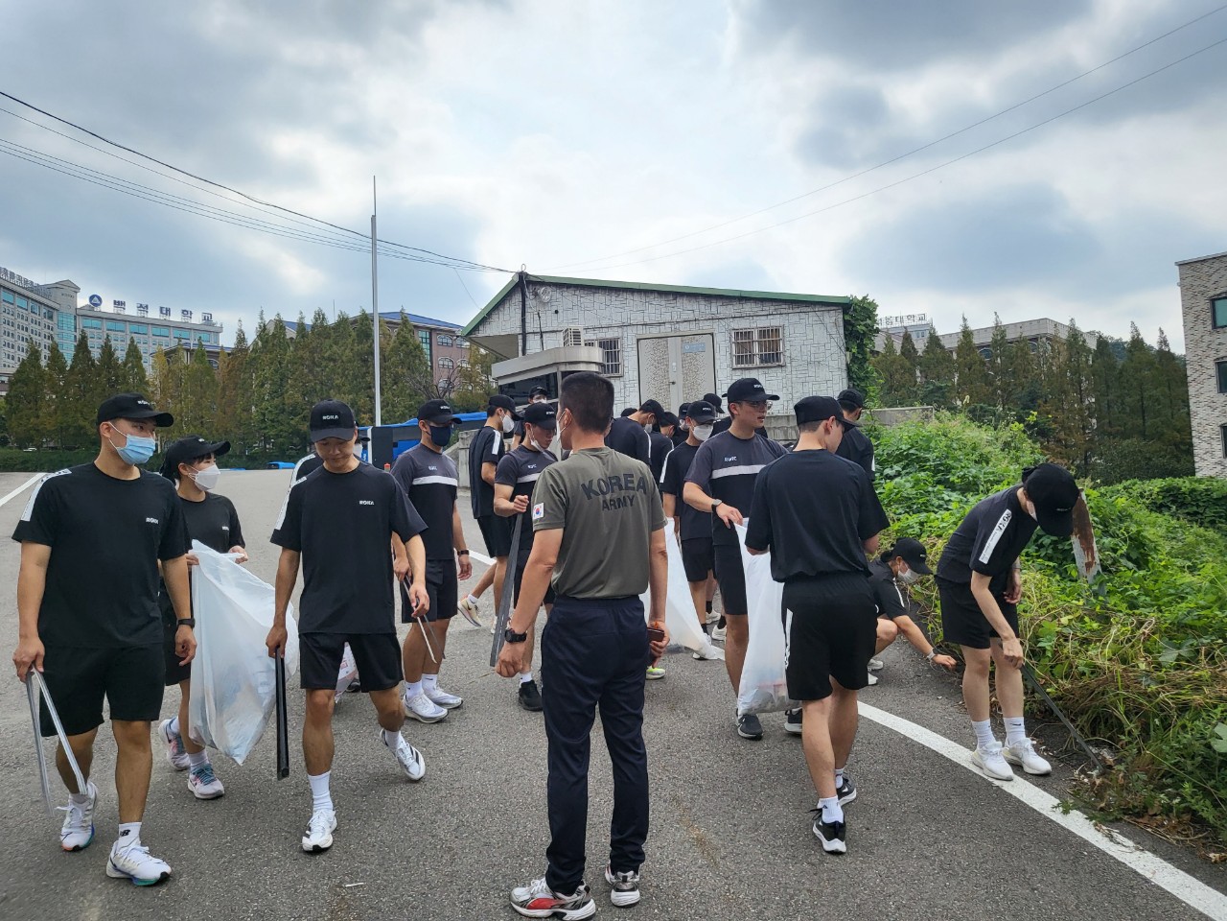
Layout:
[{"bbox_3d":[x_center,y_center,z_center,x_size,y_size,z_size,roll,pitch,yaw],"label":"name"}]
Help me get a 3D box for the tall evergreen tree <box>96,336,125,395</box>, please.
[{"bbox_3d":[-45.281,-5.831,83.000,3.200,10.676,3.200,-2,-4,0],"label":"tall evergreen tree"}]

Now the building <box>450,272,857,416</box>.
[{"bbox_3d":[1.685,-2.596,25.815,9.470,4.030,7.500,-3,-4,13],"label":"building"}]

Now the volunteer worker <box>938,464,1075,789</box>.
[{"bbox_3d":[1.725,0.715,4.080,0.500,1.363,0.780,0,-4,-38],"label":"volunteer worker"}]

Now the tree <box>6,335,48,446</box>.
[{"bbox_3d":[-52.156,-5.672,82.000,3.700,10.377,3.700,-2,-4,0],"label":"tree"}]

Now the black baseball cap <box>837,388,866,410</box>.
[{"bbox_3d":[1.693,-0.436,6.550,0.175,0.140,0.260,-5,-15,38],"label":"black baseball cap"}]

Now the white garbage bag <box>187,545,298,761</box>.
[{"bbox_3d":[-1.688,0.876,4.200,0.480,0.970,0.380,-1,-4,-22],"label":"white garbage bag"}]

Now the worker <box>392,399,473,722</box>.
[{"bbox_3d":[-1.045,0.556,5.360,0.520,1.809,0.450,1,-5,-40],"label":"worker"}]

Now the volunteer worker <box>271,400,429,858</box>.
[{"bbox_3d":[-1.140,0.643,3.950,0.660,1.783,0.800,-2,-4,0],"label":"volunteer worker"}]

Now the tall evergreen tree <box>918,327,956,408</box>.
[{"bbox_3d":[27.220,-7.058,78.000,3.400,8.496,3.400,-2,-4,0],"label":"tall evergreen tree"}]

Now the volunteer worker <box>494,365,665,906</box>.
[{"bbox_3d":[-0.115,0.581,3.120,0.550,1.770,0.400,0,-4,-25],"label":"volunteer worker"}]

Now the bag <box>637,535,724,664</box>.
[{"bbox_3d":[0.431,0.868,6.050,0.600,0.915,0.450,-2,-4,-10],"label":"bag"}]

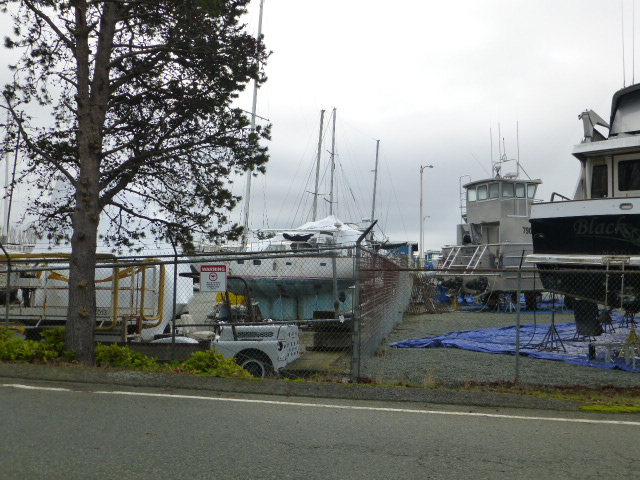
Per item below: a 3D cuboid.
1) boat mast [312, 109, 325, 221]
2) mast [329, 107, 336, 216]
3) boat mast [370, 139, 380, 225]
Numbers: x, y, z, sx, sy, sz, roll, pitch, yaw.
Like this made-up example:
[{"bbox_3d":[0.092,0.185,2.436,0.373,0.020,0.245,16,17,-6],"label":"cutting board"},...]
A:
[{"bbox_3d":[-0.118,-4.289,36.298,0.190,8.690,0.190,4,-4,0],"label":"boat mast"},{"bbox_3d":[0.907,-4.929,40.332,0.180,9.670,0.180,2,-4,0],"label":"mast"},{"bbox_3d":[4.004,-3.652,40.255,0.160,7.420,0.160,4,-4,0],"label":"boat mast"}]

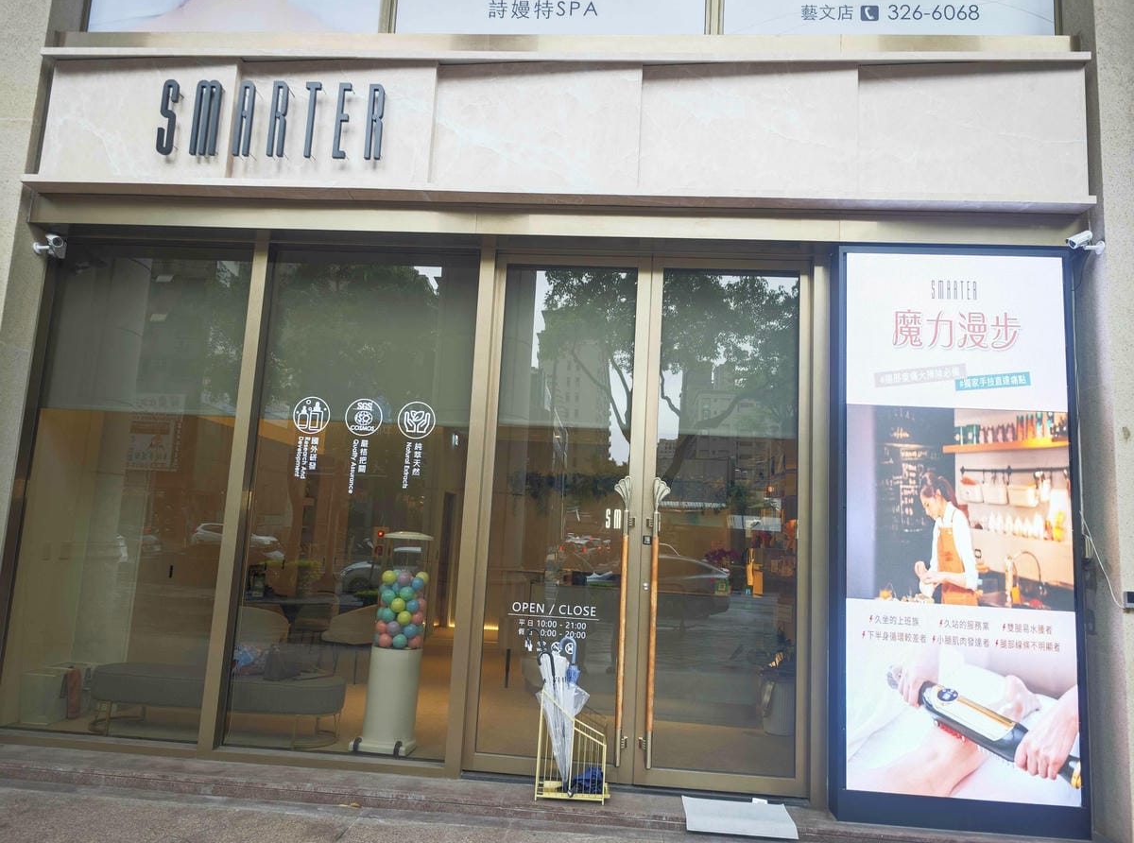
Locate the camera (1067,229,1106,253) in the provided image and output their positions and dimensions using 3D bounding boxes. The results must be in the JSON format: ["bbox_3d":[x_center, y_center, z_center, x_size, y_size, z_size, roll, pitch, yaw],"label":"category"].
[{"bbox_3d":[2.737,-0.949,3.972,0.180,0.110,0.100,-14,-2,-20],"label":"camera"}]

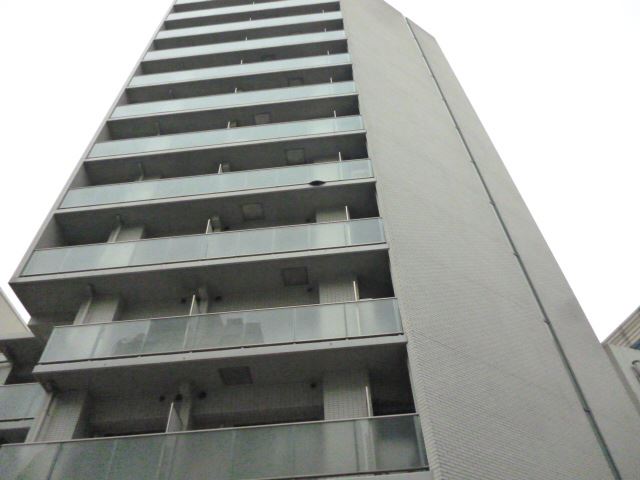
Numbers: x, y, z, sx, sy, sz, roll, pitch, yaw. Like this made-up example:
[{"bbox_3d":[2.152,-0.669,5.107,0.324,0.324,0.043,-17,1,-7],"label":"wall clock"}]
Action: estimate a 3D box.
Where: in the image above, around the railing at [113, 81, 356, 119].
[{"bbox_3d":[-3.390,-5.510,20.506,9.649,1.026,0.100,-5,-49,2],"label":"railing"}]

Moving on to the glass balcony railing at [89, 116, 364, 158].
[{"bbox_3d":[-3.297,-3.601,18.299,9.649,1.026,0.100,-5,-49,2],"label":"glass balcony railing"}]

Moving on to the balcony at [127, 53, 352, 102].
[{"bbox_3d":[-3.452,-6.942,22.964,9.781,1.275,1.150,-5,-49,2],"label":"balcony"}]

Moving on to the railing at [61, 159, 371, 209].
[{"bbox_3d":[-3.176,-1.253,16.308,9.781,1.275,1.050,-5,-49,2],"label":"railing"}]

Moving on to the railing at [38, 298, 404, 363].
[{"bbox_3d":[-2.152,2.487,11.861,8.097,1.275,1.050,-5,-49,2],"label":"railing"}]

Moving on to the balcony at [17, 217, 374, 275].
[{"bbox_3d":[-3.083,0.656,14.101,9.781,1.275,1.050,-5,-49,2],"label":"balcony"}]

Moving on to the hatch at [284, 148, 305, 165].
[{"bbox_3d":[-0.836,-2.889,18.012,0.628,0.060,0.620,-5,-49,2],"label":"hatch"}]

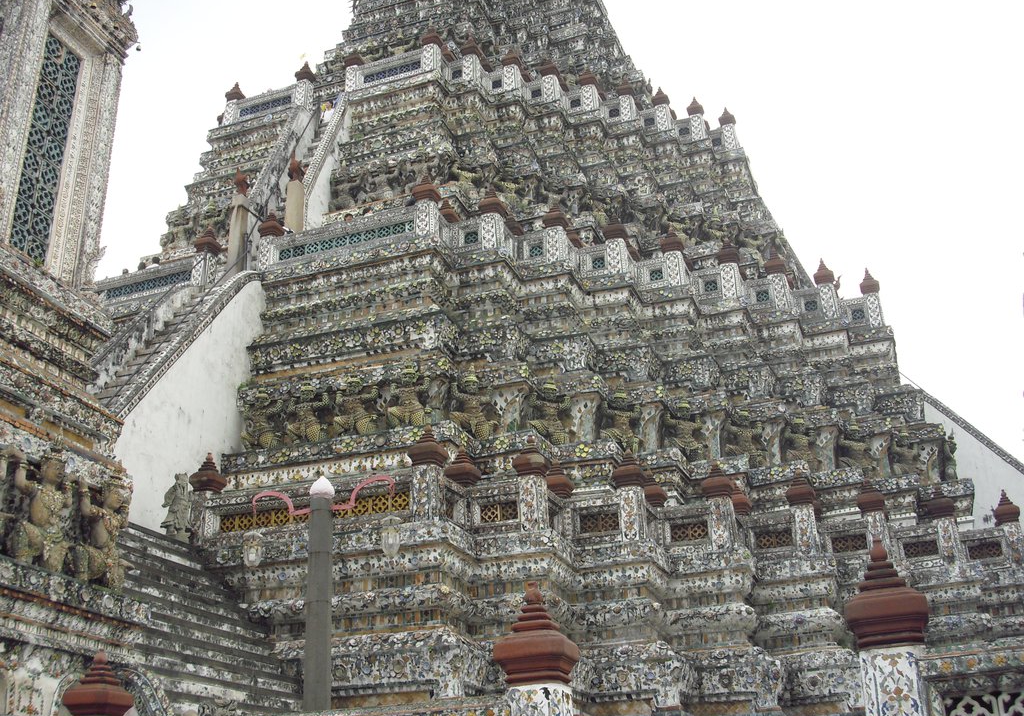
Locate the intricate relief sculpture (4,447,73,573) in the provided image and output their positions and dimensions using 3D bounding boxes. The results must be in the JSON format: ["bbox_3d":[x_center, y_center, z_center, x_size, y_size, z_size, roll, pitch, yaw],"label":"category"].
[{"bbox_3d":[-4.857,1.550,11.579,0.300,1.356,0.600,-10,-25,19],"label":"intricate relief sculpture"}]

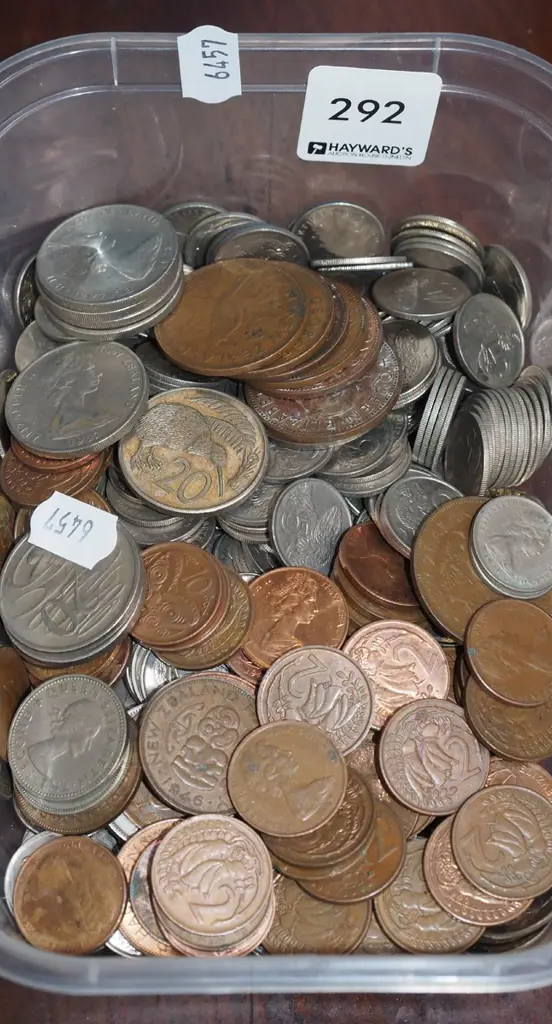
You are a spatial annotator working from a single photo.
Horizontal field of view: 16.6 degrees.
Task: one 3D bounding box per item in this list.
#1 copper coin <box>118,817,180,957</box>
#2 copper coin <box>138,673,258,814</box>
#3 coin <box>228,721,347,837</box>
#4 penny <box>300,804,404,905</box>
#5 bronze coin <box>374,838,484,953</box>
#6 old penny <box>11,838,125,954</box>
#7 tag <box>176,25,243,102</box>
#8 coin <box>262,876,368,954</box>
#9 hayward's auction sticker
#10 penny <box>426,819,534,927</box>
[{"bbox_3d":[-0.018,0.069,0.345,0.025,0.002,0.025,0,73,4],"label":"copper coin"},{"bbox_3d":[-0.012,0.041,0.337,0.025,0.002,0.025,0,71,-19],"label":"copper coin"},{"bbox_3d":[0.002,0.047,0.334,0.021,0.002,0.021,0,69,-4],"label":"coin"},{"bbox_3d":[0.013,0.059,0.333,0.021,0.002,0.021,0,61,20],"label":"penny"},{"bbox_3d":[0.028,0.068,0.334,0.021,0.002,0.021,0,62,5],"label":"bronze coin"},{"bbox_3d":[-0.037,0.069,0.343,0.021,0.002,0.021,0,73,8],"label":"old penny"},{"bbox_3d":[-0.013,-0.086,0.367,0.012,0.020,0.001,-3,56,0],"label":"tag"},{"bbox_3d":[0.007,0.071,0.336,0.021,0.002,0.021,0,69,3],"label":"coin"},{"bbox_3d":[0.018,-0.075,0.362,0.025,0.025,0.001,2,57,-5],"label":"hayward's auction sticker"},{"bbox_3d":[0.036,0.063,0.336,0.021,0.002,0.021,0,61,-15],"label":"penny"}]

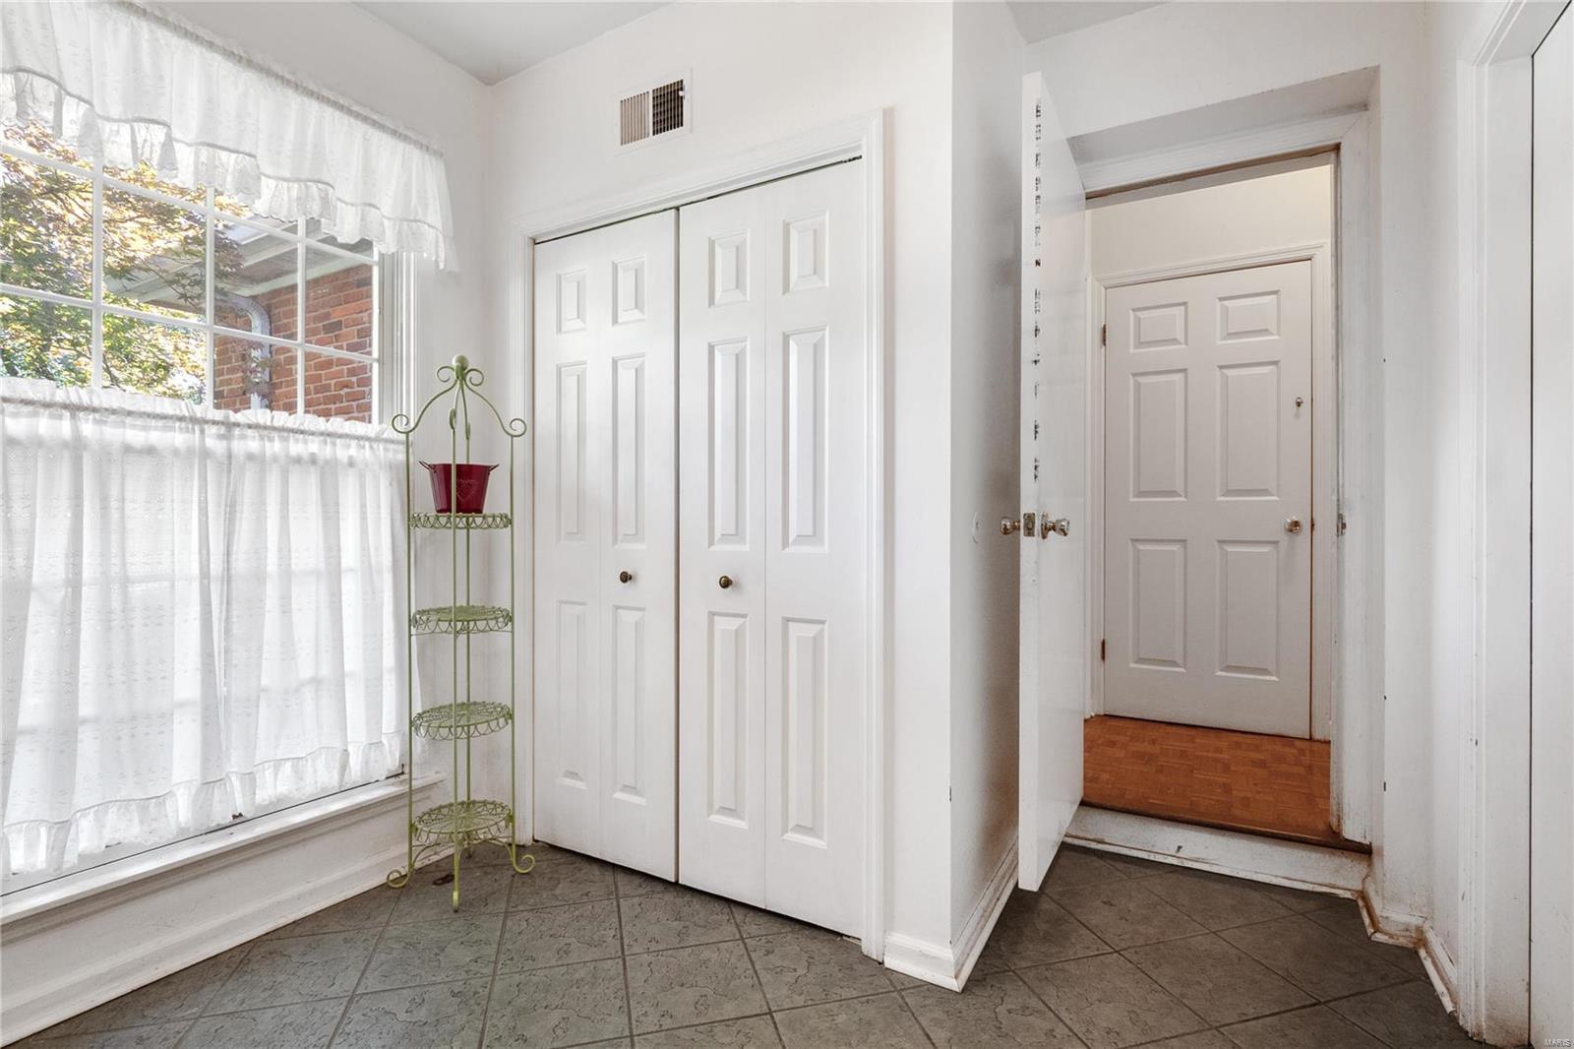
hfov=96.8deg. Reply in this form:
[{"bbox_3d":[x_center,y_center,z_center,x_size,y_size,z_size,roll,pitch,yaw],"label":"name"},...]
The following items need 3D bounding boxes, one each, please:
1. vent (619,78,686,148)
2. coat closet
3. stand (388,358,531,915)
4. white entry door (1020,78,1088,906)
[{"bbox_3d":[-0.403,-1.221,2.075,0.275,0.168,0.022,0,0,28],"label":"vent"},{"bbox_3d":[-0.314,0.060,2.091,1.200,2.012,0.040,0,0,28],"label":"coat closet"},{"bbox_3d":[-0.984,0.284,2.118,0.310,1.591,0.310,0,0,28],"label":"stand"},{"bbox_3d":[0.795,-0.104,2.053,0.045,2.035,0.710,0,0,31],"label":"white entry door"}]

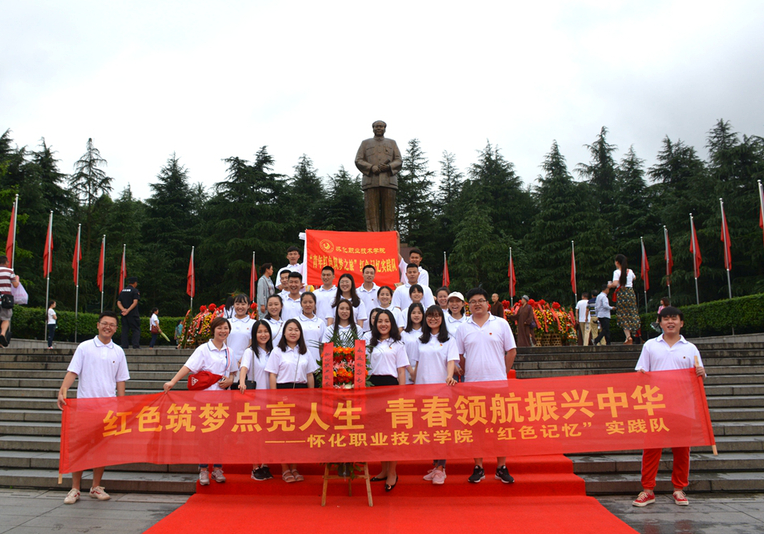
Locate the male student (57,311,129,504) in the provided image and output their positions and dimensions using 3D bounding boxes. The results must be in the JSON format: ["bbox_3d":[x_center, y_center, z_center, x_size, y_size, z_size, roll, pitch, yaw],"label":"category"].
[{"bbox_3d":[-2.660,1.250,5.500,0.630,1.680,0.420,1,-7,-10],"label":"male student"}]

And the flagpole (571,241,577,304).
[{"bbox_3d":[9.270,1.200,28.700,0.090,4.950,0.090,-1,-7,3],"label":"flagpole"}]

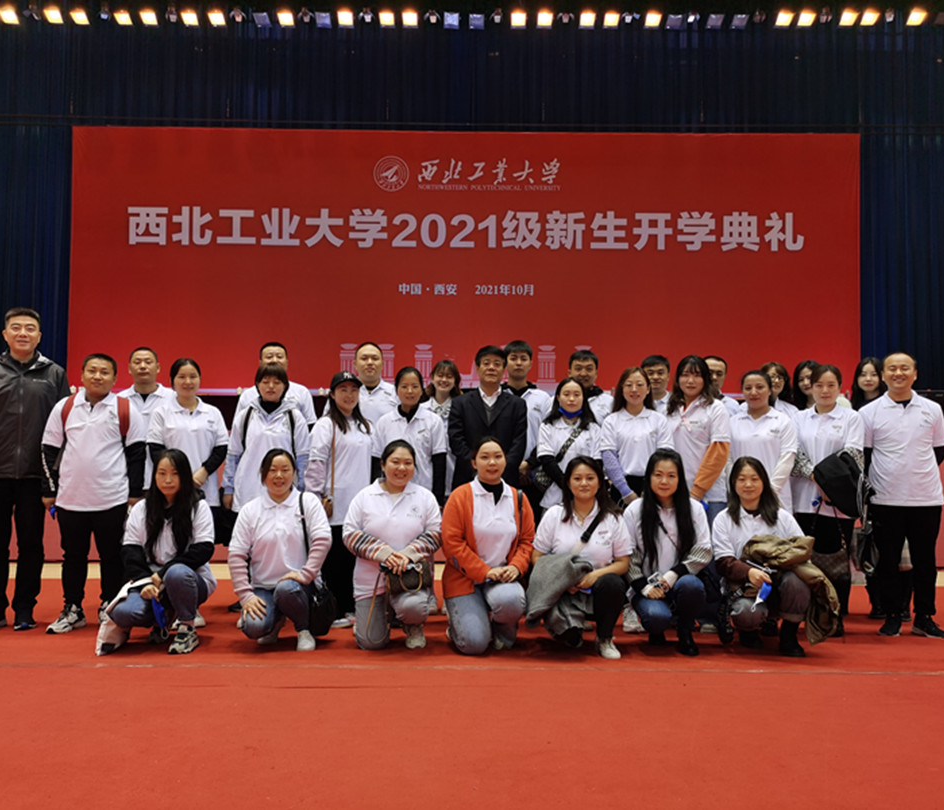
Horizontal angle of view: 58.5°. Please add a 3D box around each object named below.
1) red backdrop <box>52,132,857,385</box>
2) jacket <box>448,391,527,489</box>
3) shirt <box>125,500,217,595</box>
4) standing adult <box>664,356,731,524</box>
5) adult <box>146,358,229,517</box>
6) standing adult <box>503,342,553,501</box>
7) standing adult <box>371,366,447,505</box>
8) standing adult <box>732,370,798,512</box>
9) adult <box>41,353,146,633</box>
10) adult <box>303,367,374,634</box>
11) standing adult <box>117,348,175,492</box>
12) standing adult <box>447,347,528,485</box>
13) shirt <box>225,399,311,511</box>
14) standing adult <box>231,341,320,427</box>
[{"bbox_3d":[-0.116,-2.502,15.000,14.031,4.772,0.100,1,-1,0],"label":"red backdrop"},{"bbox_3d":[0.103,0.264,5.280,0.500,0.760,0.290,0,-1,0],"label":"jacket"},{"bbox_3d":[-1.654,0.779,4.620,0.490,0.521,0.370,1,-1,-11],"label":"shirt"},{"bbox_3d":[1.366,0.527,5.080,0.460,1.646,0.310,0,-1,30],"label":"standing adult"},{"bbox_3d":[-1.726,0.519,5.110,0.480,1.600,0.320,1,-1,-14],"label":"adult"},{"bbox_3d":[0.304,0.463,5.500,0.490,1.760,0.320,0,-1,0],"label":"standing adult"},{"bbox_3d":[-0.398,0.550,5.232,0.480,1.580,0.310,1,-1,-3],"label":"standing adult"},{"bbox_3d":[1.753,0.570,5.050,0.440,1.550,0.310,0,-1,18],"label":"standing adult"},{"bbox_3d":[-2.260,0.512,5.030,0.580,1.639,0.330,1,-1,-19],"label":"adult"},{"bbox_3d":[-0.804,0.568,5.150,0.460,1.545,0.320,0,-1,-9],"label":"adult"},{"bbox_3d":[-2.144,0.481,5.550,0.500,1.720,0.300,1,-1,-16],"label":"standing adult"},{"bbox_3d":[0.103,0.486,5.280,0.500,1.724,0.310,0,-1,0],"label":"standing adult"},{"bbox_3d":[-1.233,0.299,5.080,0.480,0.699,0.300,1,-1,-8],"label":"shirt"},{"bbox_3d":[-1.297,0.461,5.530,0.540,1.753,0.340,1,-1,-8],"label":"standing adult"}]

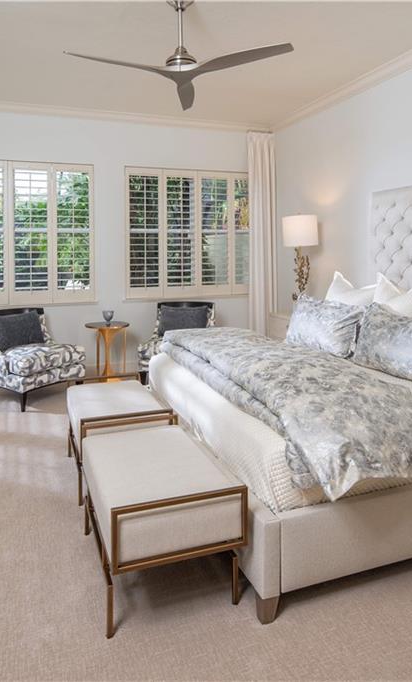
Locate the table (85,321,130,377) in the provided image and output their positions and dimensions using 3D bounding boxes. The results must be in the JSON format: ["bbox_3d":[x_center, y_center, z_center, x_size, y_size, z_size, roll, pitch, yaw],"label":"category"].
[{"bbox_3d":[-1.034,0.129,5.078,0.462,0.620,0.462,-3,10,-20],"label":"table"}]

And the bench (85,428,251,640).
[{"bbox_3d":[-0.231,0.736,2.126,0.509,0.501,0.851,-3,10,-20],"label":"bench"}]

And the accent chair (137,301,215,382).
[{"bbox_3d":[-0.310,0.013,5.285,0.662,0.778,0.759,2,10,13],"label":"accent chair"}]

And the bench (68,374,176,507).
[{"bbox_3d":[-0.568,0.571,3.013,0.509,0.501,0.851,-3,10,-20],"label":"bench"}]

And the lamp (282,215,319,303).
[{"bbox_3d":[0.993,-0.812,5.078,0.378,1.076,0.378,-3,10,-20],"label":"lamp"}]

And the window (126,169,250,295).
[{"bbox_3d":[-0.124,-1.286,5.812,1.684,1.484,0.110,-2,5,-20],"label":"window"}]

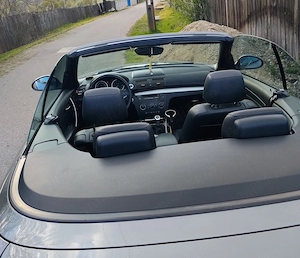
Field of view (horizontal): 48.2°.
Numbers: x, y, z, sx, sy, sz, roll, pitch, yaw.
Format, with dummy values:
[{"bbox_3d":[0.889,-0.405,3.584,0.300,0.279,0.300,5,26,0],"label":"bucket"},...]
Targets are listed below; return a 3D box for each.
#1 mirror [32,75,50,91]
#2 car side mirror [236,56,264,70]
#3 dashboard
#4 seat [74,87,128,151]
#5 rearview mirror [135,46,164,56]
[{"bbox_3d":[-0.860,-0.394,2.798,0.220,0.130,0.100,-7,21,-4],"label":"mirror"},{"bbox_3d":[0.873,-0.581,2.930,0.220,0.130,0.100,-7,21,-4],"label":"car side mirror"},{"bbox_3d":[-0.003,-0.286,2.944,1.280,0.440,0.500,-7,21,-4],"label":"dashboard"},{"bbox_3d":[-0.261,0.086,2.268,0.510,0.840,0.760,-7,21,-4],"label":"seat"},{"bbox_3d":[-0.004,-0.618,2.650,0.235,0.070,0.050,-7,21,-4],"label":"rearview mirror"}]

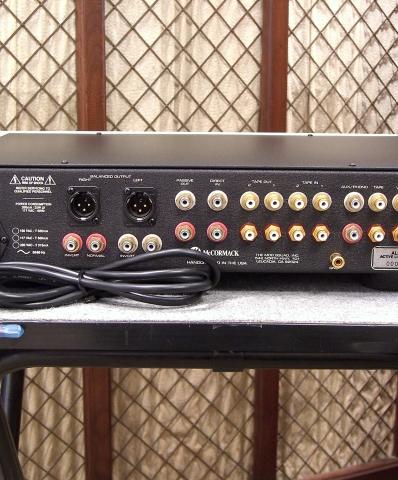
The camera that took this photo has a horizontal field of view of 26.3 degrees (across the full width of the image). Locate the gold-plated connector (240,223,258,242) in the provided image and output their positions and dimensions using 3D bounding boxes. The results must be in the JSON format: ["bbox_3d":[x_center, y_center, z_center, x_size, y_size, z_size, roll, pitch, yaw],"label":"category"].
[{"bbox_3d":[0.040,-0.005,0.677,0.015,0.015,0.013,0,13,-1],"label":"gold-plated connector"}]

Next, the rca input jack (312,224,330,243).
[{"bbox_3d":[0.098,-0.004,0.675,0.015,0.015,0.013,0,12,-1],"label":"rca input jack"}]

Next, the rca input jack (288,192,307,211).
[{"bbox_3d":[0.080,-0.030,0.677,0.015,0.015,0.012,1,12,0],"label":"rca input jack"}]

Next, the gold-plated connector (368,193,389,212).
[{"bbox_3d":[0.144,-0.029,0.677,0.015,0.015,0.012,1,12,0],"label":"gold-plated connector"}]

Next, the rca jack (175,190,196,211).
[{"bbox_3d":[-0.011,-0.030,0.670,0.016,0.016,0.011,0,12,-1],"label":"rca jack"}]

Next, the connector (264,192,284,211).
[{"bbox_3d":[0.060,-0.029,0.669,0.015,0.015,0.013,0,12,-1],"label":"connector"}]

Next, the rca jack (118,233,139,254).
[{"bbox_3d":[-0.056,0.004,0.677,0.016,0.016,0.011,0,12,-1],"label":"rca jack"}]

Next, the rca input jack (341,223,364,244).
[{"bbox_3d":[0.124,-0.004,0.683,0.016,0.016,0.011,1,12,0],"label":"rca input jack"}]

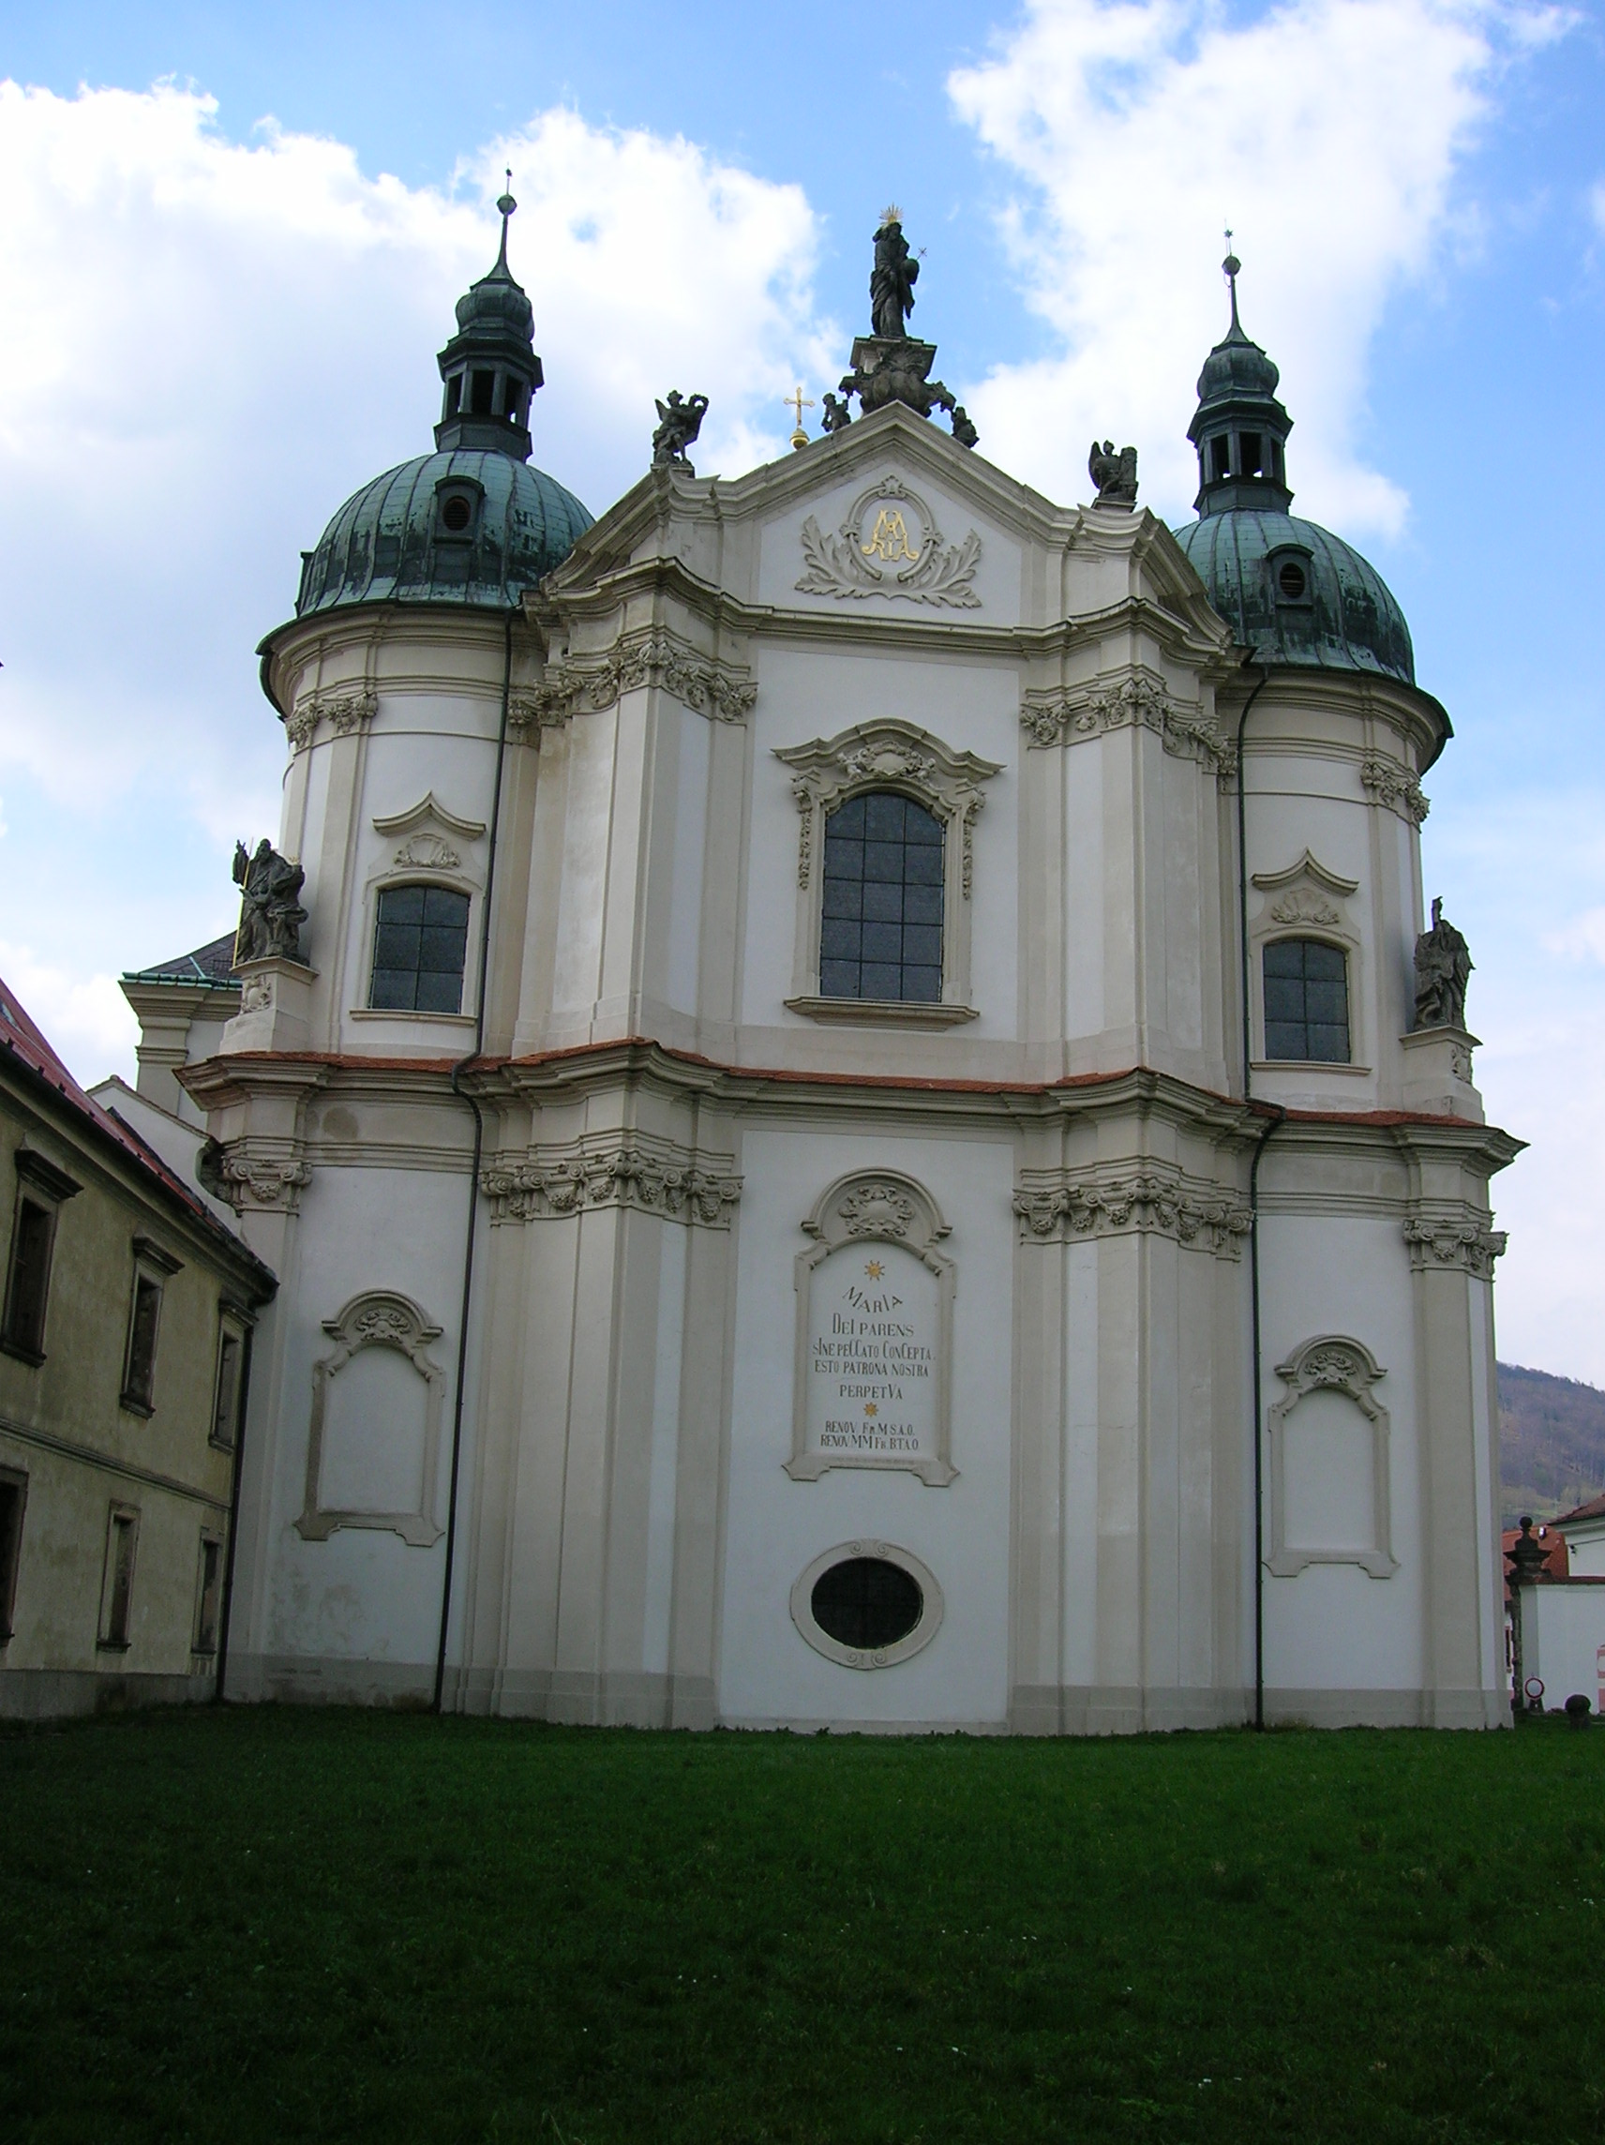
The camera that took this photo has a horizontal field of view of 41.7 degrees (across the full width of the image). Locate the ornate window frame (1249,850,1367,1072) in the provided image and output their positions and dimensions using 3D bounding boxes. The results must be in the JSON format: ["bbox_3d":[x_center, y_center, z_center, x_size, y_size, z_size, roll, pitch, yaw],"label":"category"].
[{"bbox_3d":[10.322,-2.298,43.218,2.496,4.680,0.468,4,-16,-8],"label":"ornate window frame"}]

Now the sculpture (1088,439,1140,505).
[{"bbox_3d":[6.384,-12.306,43.155,1.009,1.456,0.832,8,-17,-20],"label":"sculpture"}]

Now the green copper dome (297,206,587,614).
[{"bbox_3d":[-6.614,-13.614,44.568,7.200,11.688,7.200,3,-15,-5],"label":"green copper dome"}]

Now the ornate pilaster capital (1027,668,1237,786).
[{"bbox_3d":[6.511,-6.840,41.408,4.324,1.081,2.632,3,-14,-6],"label":"ornate pilaster capital"}]

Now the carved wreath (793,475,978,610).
[{"bbox_3d":[1.817,-10.892,43.304,3.796,3.099,0.260,3,-16,-5],"label":"carved wreath"}]

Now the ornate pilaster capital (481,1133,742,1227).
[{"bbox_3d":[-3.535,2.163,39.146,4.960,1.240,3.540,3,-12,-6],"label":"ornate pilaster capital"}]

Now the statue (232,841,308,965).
[{"bbox_3d":[-9.521,-3.056,37.630,1.280,2.353,1.000,-6,-17,27],"label":"statue"}]

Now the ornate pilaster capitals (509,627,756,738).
[{"bbox_3d":[-3.337,-7.548,41.613,4.888,1.144,3.016,3,-16,-5],"label":"ornate pilaster capitals"}]

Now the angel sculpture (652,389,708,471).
[{"bbox_3d":[-2.271,-11.846,38.845,1.000,1.642,0.800,6,-16,-14],"label":"angel sculpture"}]

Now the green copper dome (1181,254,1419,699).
[{"bbox_3d":[10.410,-14.098,50.099,7.488,12.376,7.488,3,-16,-5],"label":"green copper dome"}]

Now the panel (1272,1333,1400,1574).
[{"bbox_3d":[9.209,6.671,36.666,2.350,4.175,0.350,1,-15,5],"label":"panel"}]

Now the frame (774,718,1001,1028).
[{"bbox_3d":[1.633,-3.936,41.267,4.524,6.396,0.624,3,-16,-5],"label":"frame"}]

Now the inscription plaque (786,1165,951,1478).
[{"bbox_3d":[1.154,4.228,35.412,2.850,5.309,0.300,3,-15,-4],"label":"inscription plaque"}]

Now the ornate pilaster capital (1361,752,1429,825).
[{"bbox_3d":[12.786,-5.902,45.557,0.936,1.123,2.496,-10,-20,38],"label":"ornate pilaster capital"}]

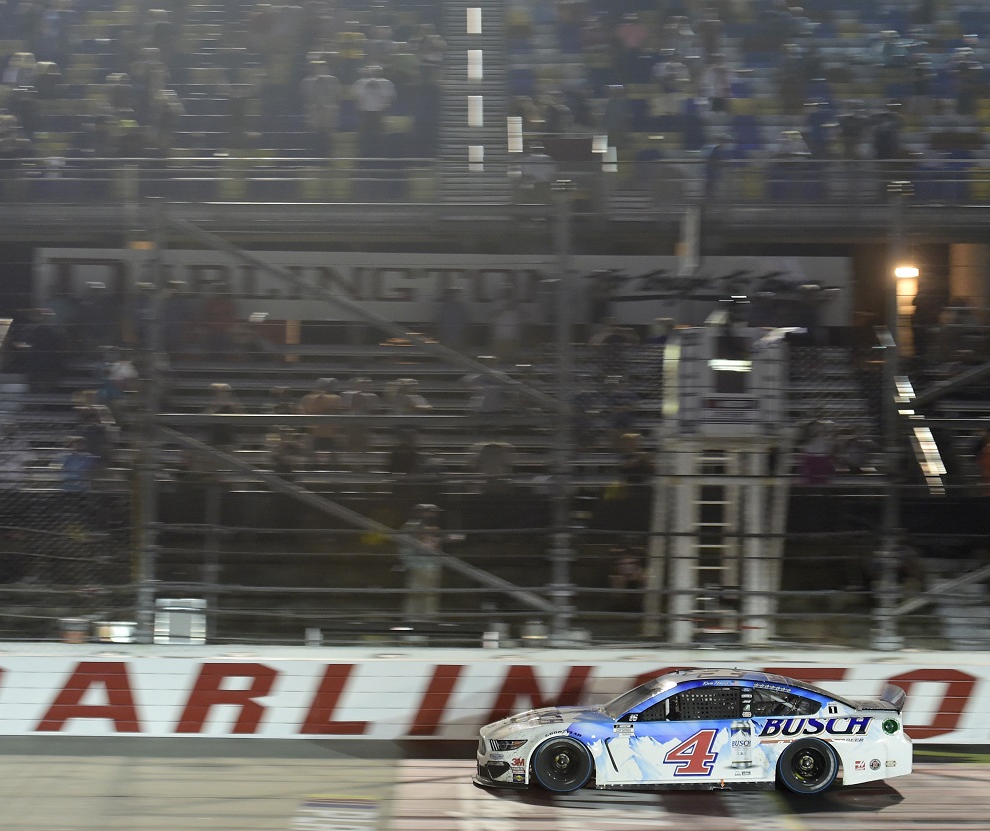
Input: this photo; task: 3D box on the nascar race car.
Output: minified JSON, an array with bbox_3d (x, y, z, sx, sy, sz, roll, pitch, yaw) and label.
[{"bbox_3d":[2.280,3.650,28.500,5.000,1.320,1.960,0,-2,2],"label":"nascar race car"}]

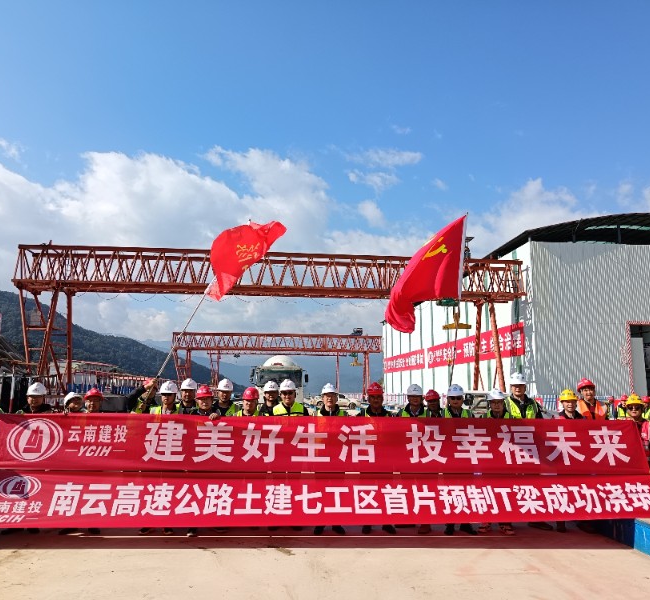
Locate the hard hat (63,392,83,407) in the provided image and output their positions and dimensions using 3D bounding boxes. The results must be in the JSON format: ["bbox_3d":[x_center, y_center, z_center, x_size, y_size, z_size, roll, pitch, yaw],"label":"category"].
[{"bbox_3d":[-3.152,1.253,6.953,0.220,0.155,0.280,-10,-14,-34],"label":"hard hat"}]

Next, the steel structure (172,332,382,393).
[{"bbox_3d":[-5.564,8.189,66.536,24.900,7.752,5.500,1,-9,-5],"label":"steel structure"}]

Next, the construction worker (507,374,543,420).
[{"bbox_3d":[2.670,1.937,7.305,0.540,1.936,0.360,0,-9,5],"label":"construction worker"}]

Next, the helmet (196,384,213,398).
[{"bbox_3d":[-1.518,1.161,7.005,0.220,0.160,0.280,1,-9,-6],"label":"helmet"}]

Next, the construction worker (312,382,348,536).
[{"bbox_3d":[0.063,1.927,6.859,0.510,1.781,0.360,0,-9,0],"label":"construction worker"}]

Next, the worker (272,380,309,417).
[{"bbox_3d":[-0.470,1.922,7.045,0.540,1.819,0.360,1,-9,0],"label":"worker"}]

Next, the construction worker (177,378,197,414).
[{"bbox_3d":[-1.852,1.951,7.295,0.530,1.807,0.360,1,-9,-3],"label":"construction worker"}]

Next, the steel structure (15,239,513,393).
[{"bbox_3d":[-2.737,1.991,34.937,31.730,10.681,5.800,1,-9,-6],"label":"steel structure"}]

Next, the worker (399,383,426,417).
[{"bbox_3d":[1.152,1.955,6.976,0.510,1.764,0.360,0,-9,0],"label":"worker"}]

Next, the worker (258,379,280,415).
[{"bbox_3d":[-0.763,1.986,7.394,0.530,1.793,0.360,1,-9,0],"label":"worker"}]

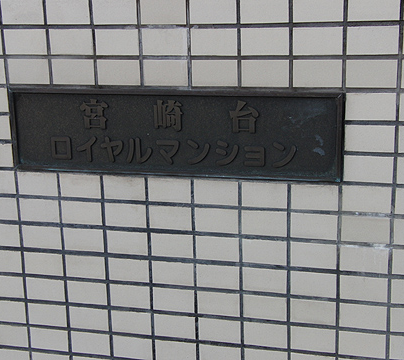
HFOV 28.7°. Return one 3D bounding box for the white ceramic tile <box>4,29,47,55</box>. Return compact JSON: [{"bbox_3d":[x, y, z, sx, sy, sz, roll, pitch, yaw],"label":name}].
[{"bbox_3d":[-0.420,-0.332,1.890,0.108,0.060,0.010,3,15,15],"label":"white ceramic tile"}]

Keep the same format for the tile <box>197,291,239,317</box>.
[{"bbox_3d":[0.042,0.303,1.951,0.108,0.060,0.010,2,15,14],"label":"tile"}]

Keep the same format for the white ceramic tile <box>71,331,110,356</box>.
[{"bbox_3d":[-0.291,0.426,2.073,0.108,0.060,0.010,2,15,14],"label":"white ceramic tile"}]

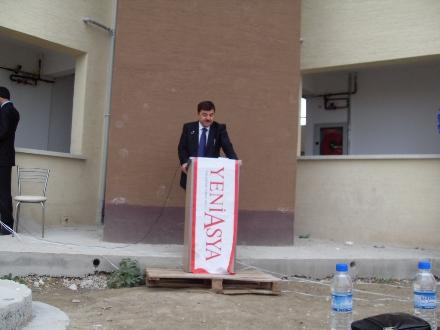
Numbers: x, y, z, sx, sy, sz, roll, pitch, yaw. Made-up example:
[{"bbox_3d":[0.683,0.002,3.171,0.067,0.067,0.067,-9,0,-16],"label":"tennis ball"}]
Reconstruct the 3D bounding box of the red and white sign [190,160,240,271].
[{"bbox_3d":[-0.040,0.455,4.200,0.410,1.030,0.080,3,-4,-10],"label":"red and white sign"}]

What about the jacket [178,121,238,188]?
[{"bbox_3d":[-0.129,-0.081,4.650,0.580,0.700,0.420,3,-4,-6],"label":"jacket"}]

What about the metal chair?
[{"bbox_3d":[-2.299,0.445,5.720,0.400,0.850,0.460,4,-5,-25],"label":"metal chair"}]

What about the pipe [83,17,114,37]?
[{"bbox_3d":[-2.016,-2.316,7.850,0.110,0.120,0.640,-1,-8,36],"label":"pipe"}]

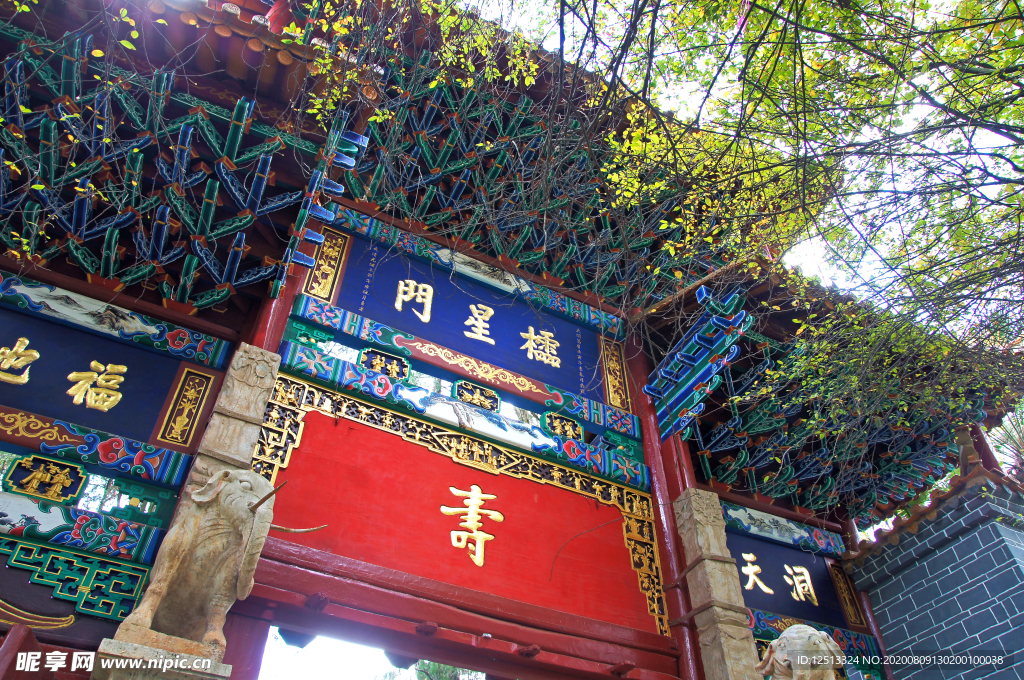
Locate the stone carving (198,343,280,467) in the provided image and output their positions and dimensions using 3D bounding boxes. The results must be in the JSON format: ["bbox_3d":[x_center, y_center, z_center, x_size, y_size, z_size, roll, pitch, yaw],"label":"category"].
[{"bbox_3d":[-1.607,0.407,4.238,0.287,0.779,0.205,21,-47,-19],"label":"stone carving"}]

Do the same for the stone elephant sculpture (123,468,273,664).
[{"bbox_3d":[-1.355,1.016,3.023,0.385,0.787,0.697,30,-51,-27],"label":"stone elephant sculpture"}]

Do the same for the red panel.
[{"bbox_3d":[-0.246,1.244,5.059,3.165,1.107,0.061,21,-47,-19],"label":"red panel"}]

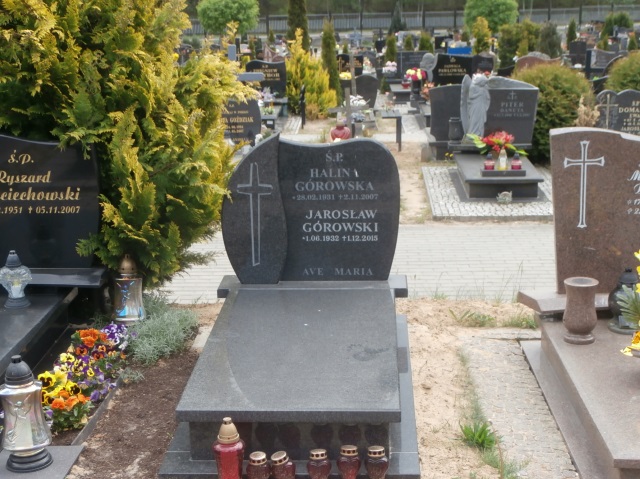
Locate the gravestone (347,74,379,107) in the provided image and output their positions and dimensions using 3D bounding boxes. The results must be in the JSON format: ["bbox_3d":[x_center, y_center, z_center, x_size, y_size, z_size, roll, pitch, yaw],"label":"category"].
[{"bbox_3d":[0.691,-2.456,17.568,0.580,0.560,0.120,-1,12,4],"label":"gravestone"}]

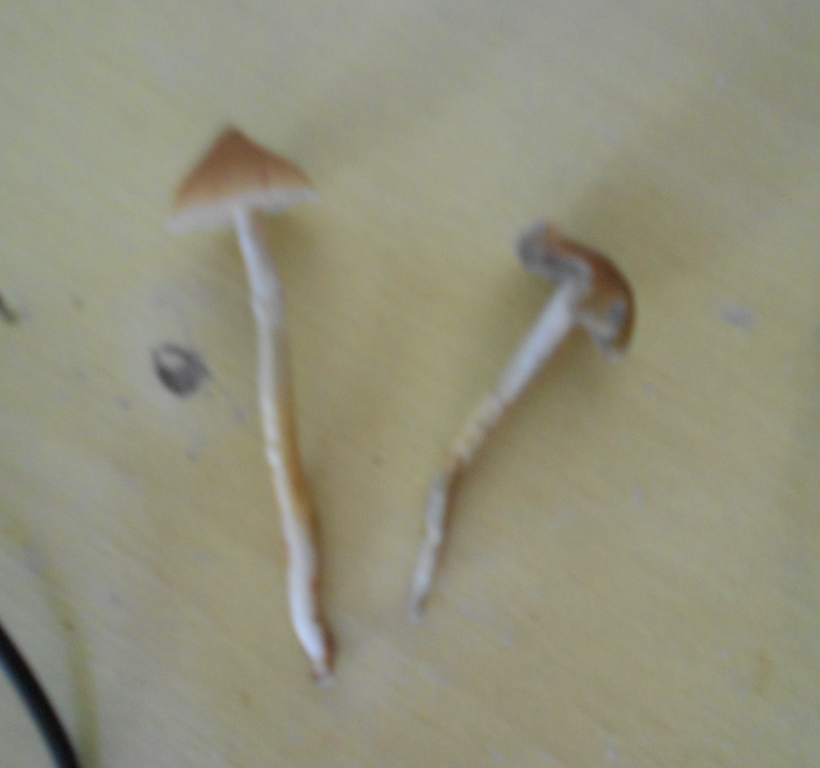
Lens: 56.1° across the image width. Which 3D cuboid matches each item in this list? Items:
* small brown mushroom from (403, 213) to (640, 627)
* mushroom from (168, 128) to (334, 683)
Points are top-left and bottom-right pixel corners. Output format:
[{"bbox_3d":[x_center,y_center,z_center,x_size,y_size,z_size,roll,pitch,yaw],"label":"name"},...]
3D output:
[{"bbox_3d":[0.018,0.008,0.134,0.026,0.022,0.072,24,88,4],"label":"small brown mushroom"},{"bbox_3d":[-0.024,0.004,0.134,0.026,0.025,0.098,-8,90,-1],"label":"mushroom"}]

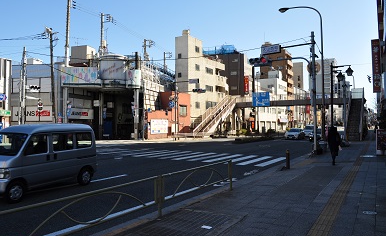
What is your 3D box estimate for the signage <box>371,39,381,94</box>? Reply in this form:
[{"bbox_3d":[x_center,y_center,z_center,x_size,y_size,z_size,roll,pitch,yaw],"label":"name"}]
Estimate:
[{"bbox_3d":[15.804,-4.516,25.000,0.680,4.550,0.250,-1,-2,33],"label":"signage"}]

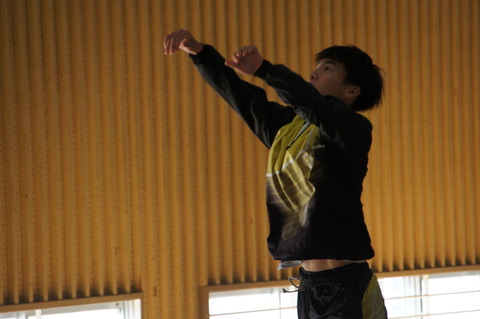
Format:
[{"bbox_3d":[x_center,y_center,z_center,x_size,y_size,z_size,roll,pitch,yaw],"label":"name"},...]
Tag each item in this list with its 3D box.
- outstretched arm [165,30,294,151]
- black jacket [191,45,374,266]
[{"bbox_3d":[-0.037,-0.227,11.800,0.580,0.180,0.160,33,-19,-31],"label":"outstretched arm"},{"bbox_3d":[0.142,-0.013,11.750,0.540,0.690,0.480,-2,1,-33],"label":"black jacket"}]

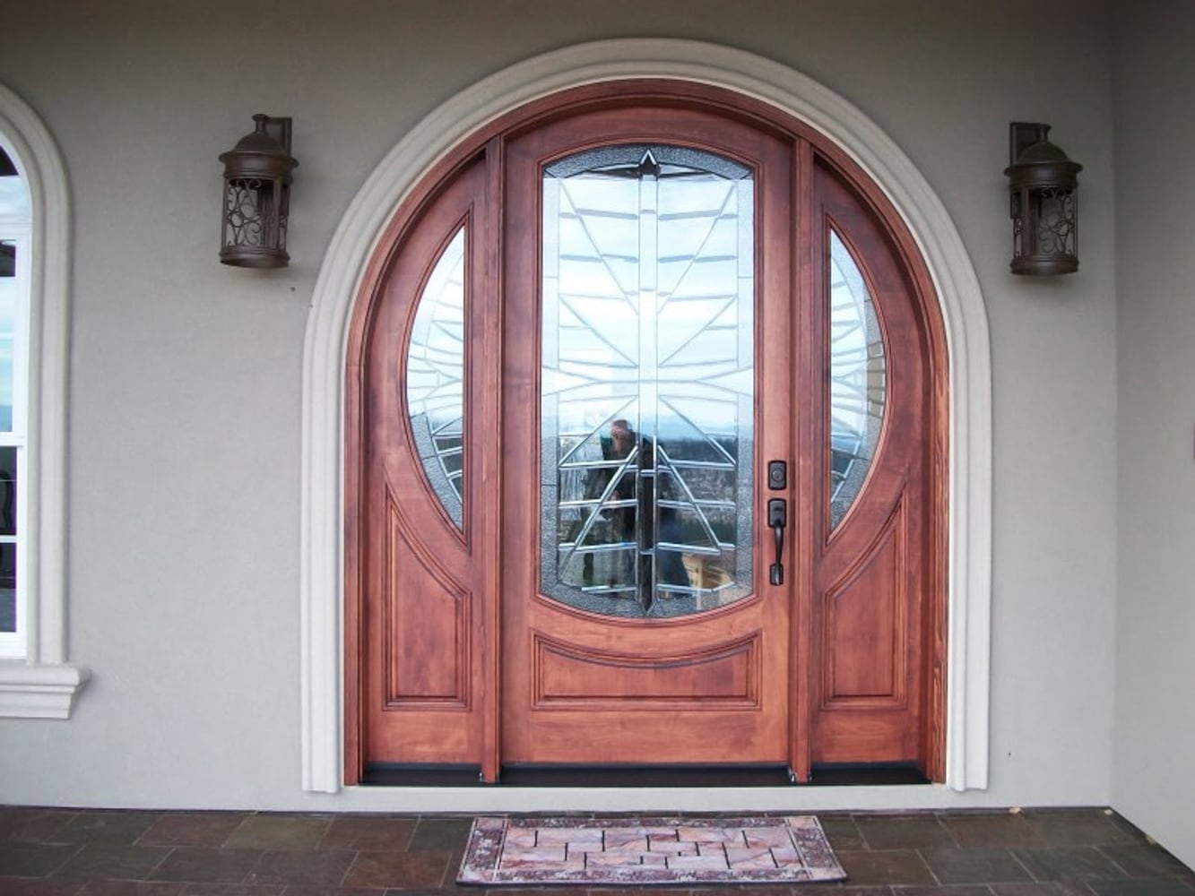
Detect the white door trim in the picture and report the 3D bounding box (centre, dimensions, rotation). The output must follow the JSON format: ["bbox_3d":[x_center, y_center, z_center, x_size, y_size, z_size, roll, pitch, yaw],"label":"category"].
[{"bbox_3d":[0.184,-0.116,3.987,2.495,2.715,0.090,0,0,-1],"label":"white door trim"}]

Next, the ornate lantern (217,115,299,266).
[{"bbox_3d":[-1.174,-0.893,3.853,0.277,0.572,0.325,0,0,-1],"label":"ornate lantern"}]

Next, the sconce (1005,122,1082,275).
[{"bbox_3d":[1.562,-0.876,3.882,0.277,0.572,0.325,0,0,-1],"label":"sconce"}]

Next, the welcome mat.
[{"bbox_3d":[0.169,1.323,3.657,1.210,0.014,0.570,0,0,-1],"label":"welcome mat"}]

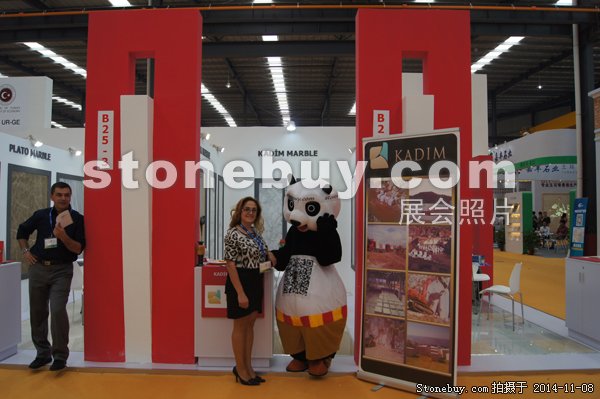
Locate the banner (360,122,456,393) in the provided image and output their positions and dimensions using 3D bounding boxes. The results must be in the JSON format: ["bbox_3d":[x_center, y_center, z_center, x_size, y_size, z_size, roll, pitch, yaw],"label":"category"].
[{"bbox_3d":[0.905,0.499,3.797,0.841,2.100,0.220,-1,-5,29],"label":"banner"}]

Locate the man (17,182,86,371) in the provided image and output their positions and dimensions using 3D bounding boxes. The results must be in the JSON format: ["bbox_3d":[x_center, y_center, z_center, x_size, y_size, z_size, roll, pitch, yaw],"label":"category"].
[{"bbox_3d":[-2.320,0.701,4.219,0.620,1.710,0.370,0,-2,-6],"label":"man"}]

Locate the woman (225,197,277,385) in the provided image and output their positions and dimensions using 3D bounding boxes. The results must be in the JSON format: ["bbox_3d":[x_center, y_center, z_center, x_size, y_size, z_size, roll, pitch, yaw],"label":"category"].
[{"bbox_3d":[-0.422,0.778,3.840,0.380,1.600,0.440,0,-1,41],"label":"woman"}]

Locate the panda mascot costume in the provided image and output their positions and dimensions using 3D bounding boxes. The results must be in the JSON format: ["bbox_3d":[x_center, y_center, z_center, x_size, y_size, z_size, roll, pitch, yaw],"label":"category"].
[{"bbox_3d":[0.109,0.698,4.145,0.700,1.770,0.600,-1,-2,19],"label":"panda mascot costume"}]

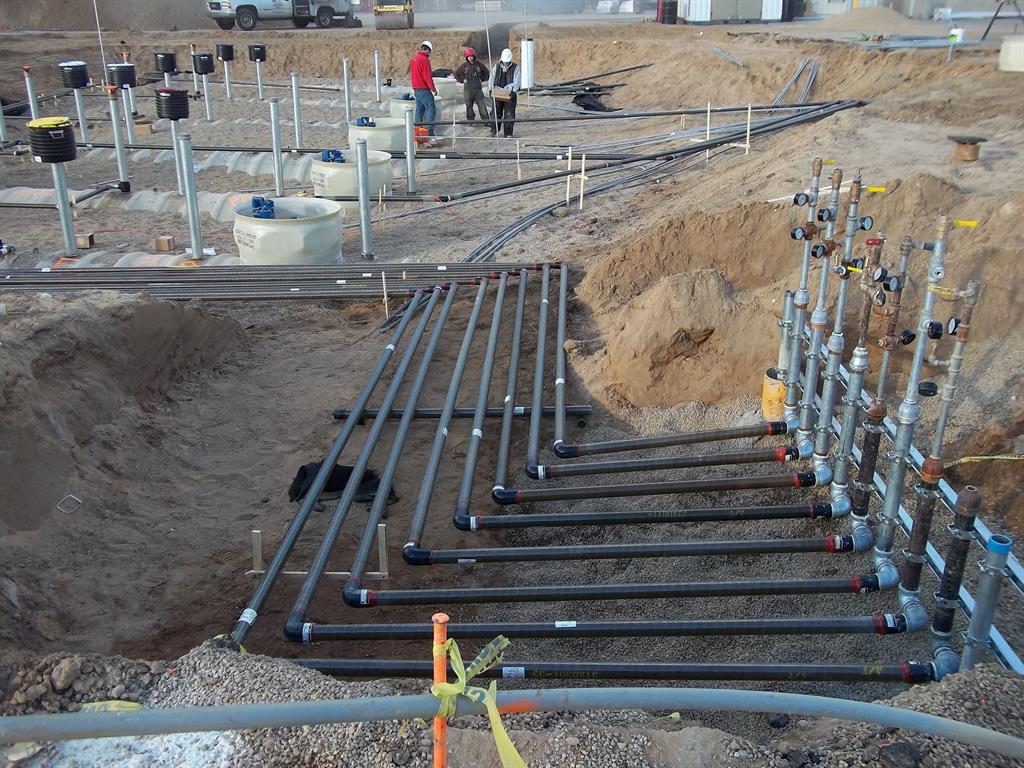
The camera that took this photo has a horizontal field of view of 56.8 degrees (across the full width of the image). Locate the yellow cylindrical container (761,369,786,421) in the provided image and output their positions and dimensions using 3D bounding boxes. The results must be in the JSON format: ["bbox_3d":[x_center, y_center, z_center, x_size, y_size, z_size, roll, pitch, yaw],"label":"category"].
[{"bbox_3d":[1.672,0.067,5.832,0.220,0.270,0.220,0,22,0],"label":"yellow cylindrical container"}]

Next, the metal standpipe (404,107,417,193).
[{"bbox_3d":[-1.540,-3.563,14.455,0.120,1.272,0.120,0,22,0],"label":"metal standpipe"}]

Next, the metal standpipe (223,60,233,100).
[{"bbox_3d":[-7.962,-8.506,26.543,0.115,1.045,0.115,0,23,0],"label":"metal standpipe"}]

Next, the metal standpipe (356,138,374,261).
[{"bbox_3d":[-1.643,-2.053,10.582,0.125,1.328,0.125,0,22,0],"label":"metal standpipe"}]

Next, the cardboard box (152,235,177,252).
[{"bbox_3d":[-4.136,-1.662,11.215,0.240,0.145,0.150,7,23,17],"label":"cardboard box"}]

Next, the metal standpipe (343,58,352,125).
[{"bbox_3d":[-3.744,-6.664,21.596,0.130,1.445,0.130,0,23,0],"label":"metal standpipe"}]

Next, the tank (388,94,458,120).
[{"bbox_3d":[-2.291,-6.591,22.820,1.240,0.630,1.240,0,23,0],"label":"tank"}]

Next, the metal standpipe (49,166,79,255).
[{"bbox_3d":[-4.787,-1.864,10.145,0.115,0.983,0.115,1,22,2],"label":"metal standpipe"}]

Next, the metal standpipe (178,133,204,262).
[{"bbox_3d":[-3.560,-2.068,10.525,0.125,1.375,0.125,0,22,0],"label":"metal standpipe"}]

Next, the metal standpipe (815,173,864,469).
[{"bbox_3d":[1.640,-0.301,4.728,0.130,1.484,0.130,0,22,0],"label":"metal standpipe"}]

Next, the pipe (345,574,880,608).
[{"bbox_3d":[0.403,0.857,3.901,2.193,0.066,0.068,-2,22,3],"label":"pipe"}]

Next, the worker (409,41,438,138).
[{"bbox_3d":[-1.726,-5.916,19.056,0.420,1.860,0.550,-13,25,-29],"label":"worker"}]

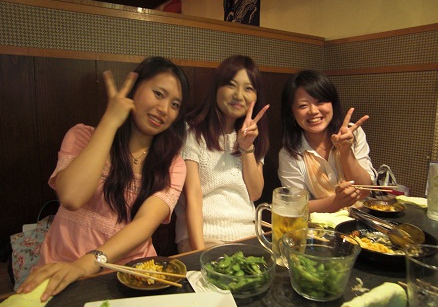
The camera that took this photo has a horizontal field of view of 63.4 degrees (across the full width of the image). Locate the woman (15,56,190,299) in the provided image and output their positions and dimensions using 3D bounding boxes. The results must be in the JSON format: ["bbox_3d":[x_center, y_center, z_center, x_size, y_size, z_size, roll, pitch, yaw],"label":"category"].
[{"bbox_3d":[-0.209,0.327,0.901,0.500,1.161,0.670,-3,10,-24],"label":"woman"}]

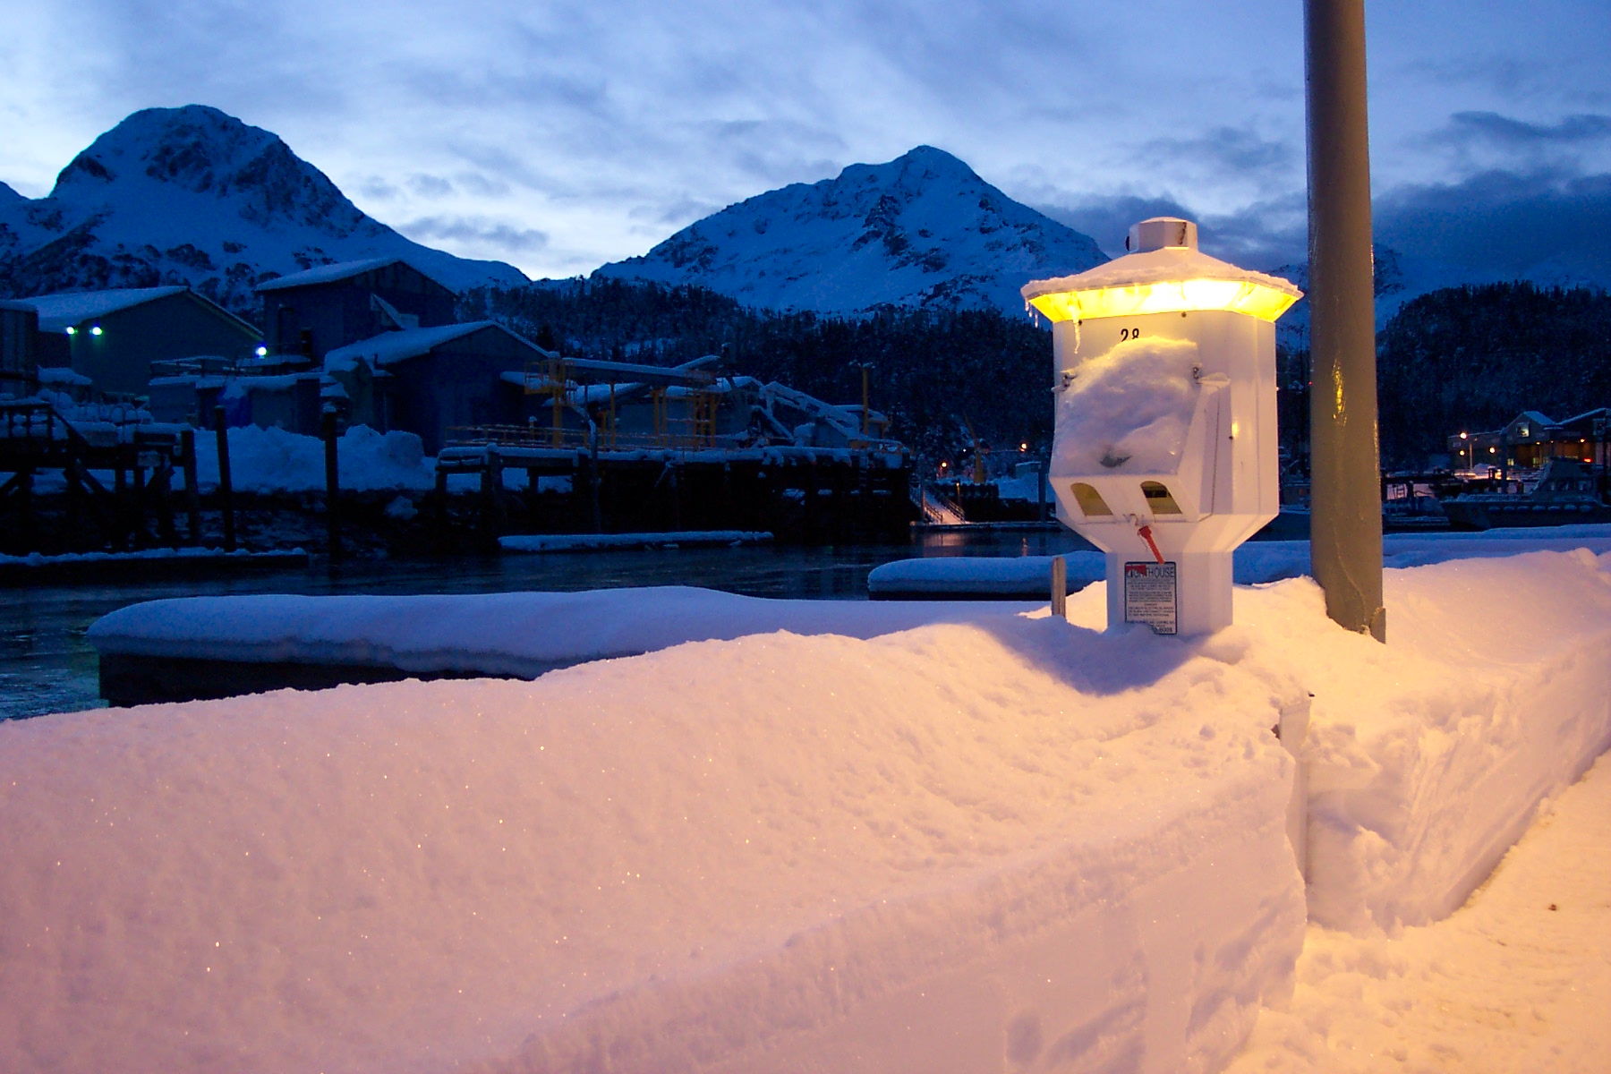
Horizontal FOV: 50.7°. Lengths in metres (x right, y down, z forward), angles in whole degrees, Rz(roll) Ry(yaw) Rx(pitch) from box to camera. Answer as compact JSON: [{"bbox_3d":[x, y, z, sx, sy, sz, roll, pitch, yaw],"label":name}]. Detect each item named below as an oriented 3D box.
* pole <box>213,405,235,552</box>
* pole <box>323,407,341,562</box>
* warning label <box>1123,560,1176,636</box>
[{"bbox_3d":[-17.031,-1.654,49.961,0.300,4.354,0.300,-4,1,-19],"label":"pole"},{"bbox_3d":[-13.871,-1.533,49.960,0.320,4.477,0.320,-2,1,-15],"label":"pole"},{"bbox_3d":[0.560,0.100,2.750,0.087,0.117,0.004,-1,1,32],"label":"warning label"}]

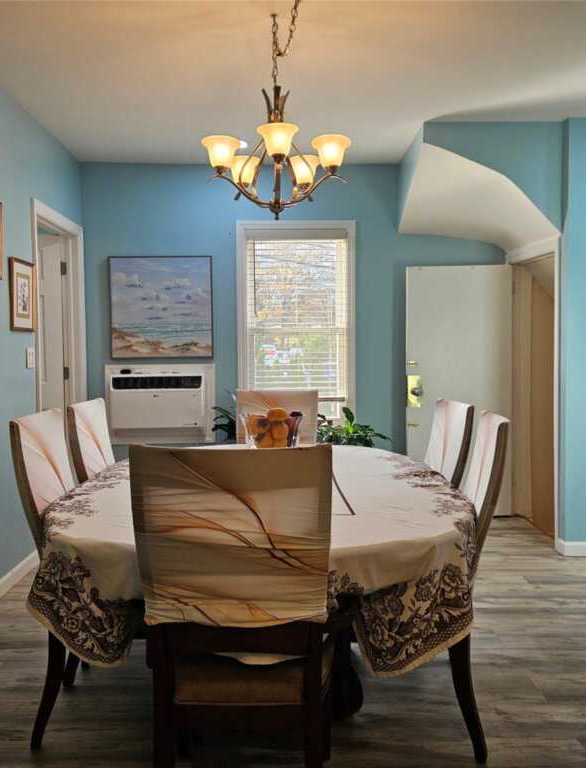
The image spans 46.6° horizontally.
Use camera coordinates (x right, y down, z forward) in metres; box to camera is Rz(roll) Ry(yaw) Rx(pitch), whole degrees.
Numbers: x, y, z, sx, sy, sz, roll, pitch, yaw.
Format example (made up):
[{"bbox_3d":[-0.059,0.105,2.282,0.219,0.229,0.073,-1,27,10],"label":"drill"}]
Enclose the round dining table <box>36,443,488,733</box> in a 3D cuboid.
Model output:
[{"bbox_3d":[-0.099,0.735,2.534,1.360,0.765,1.950,-1,3,-2],"label":"round dining table"}]

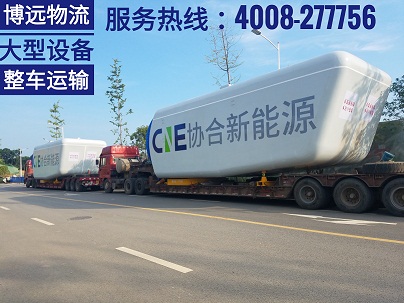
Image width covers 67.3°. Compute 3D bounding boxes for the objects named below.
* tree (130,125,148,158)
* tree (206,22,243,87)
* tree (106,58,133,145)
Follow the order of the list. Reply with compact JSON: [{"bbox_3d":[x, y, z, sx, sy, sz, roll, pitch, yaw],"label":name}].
[{"bbox_3d":[-6.126,0.161,33.863,3.800,6.386,3.800,-3,-2,0],"label":"tree"},{"bbox_3d":[1.583,-3.004,19.600,2.400,10.800,2.400,0,-4,-44],"label":"tree"},{"bbox_3d":[-7.934,-2.937,29.434,2.600,12.358,2.600,-3,-2,0],"label":"tree"}]

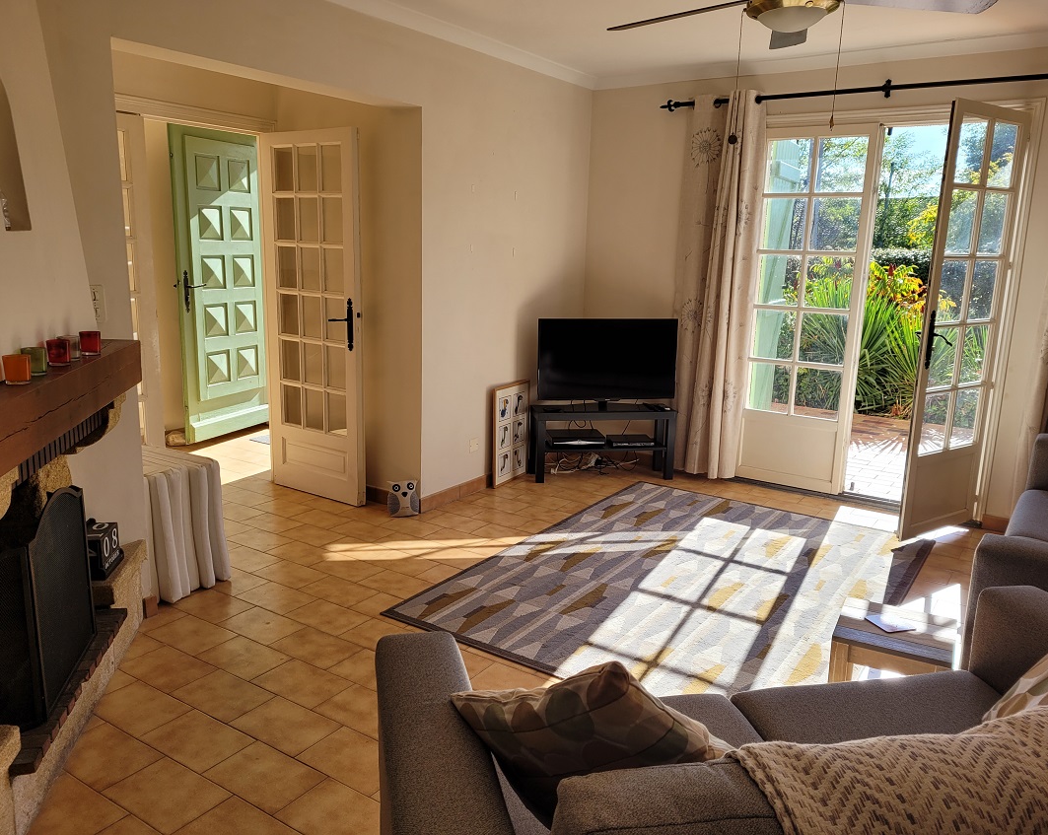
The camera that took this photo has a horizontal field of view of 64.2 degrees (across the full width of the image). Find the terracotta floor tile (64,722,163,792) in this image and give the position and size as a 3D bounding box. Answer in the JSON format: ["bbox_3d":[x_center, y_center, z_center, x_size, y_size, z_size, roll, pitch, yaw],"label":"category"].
[{"bbox_3d":[-1.227,0.992,2.447,0.300,0.010,0.200,9,15,32],"label":"terracotta floor tile"}]

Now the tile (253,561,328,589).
[{"bbox_3d":[-1.045,0.710,3.748,0.300,0.010,0.200,9,15,32],"label":"tile"}]

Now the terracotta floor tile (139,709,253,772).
[{"bbox_3d":[-0.982,0.975,2.520,0.297,0.010,0.202,9,14,32],"label":"terracotta floor tile"}]

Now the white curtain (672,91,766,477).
[{"bbox_3d":[1.189,-0.782,5.226,0.470,2.370,0.140,9,14,32],"label":"white curtain"}]

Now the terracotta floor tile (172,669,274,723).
[{"bbox_3d":[-0.995,0.922,2.766,0.297,0.010,0.202,9,14,32],"label":"terracotta floor tile"}]

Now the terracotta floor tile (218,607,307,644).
[{"bbox_3d":[-1.020,0.816,3.257,0.297,0.010,0.202,9,14,32],"label":"terracotta floor tile"}]

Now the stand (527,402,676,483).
[{"bbox_3d":[0.502,0.167,5.417,0.905,0.450,0.258,0,12,-11],"label":"stand"}]

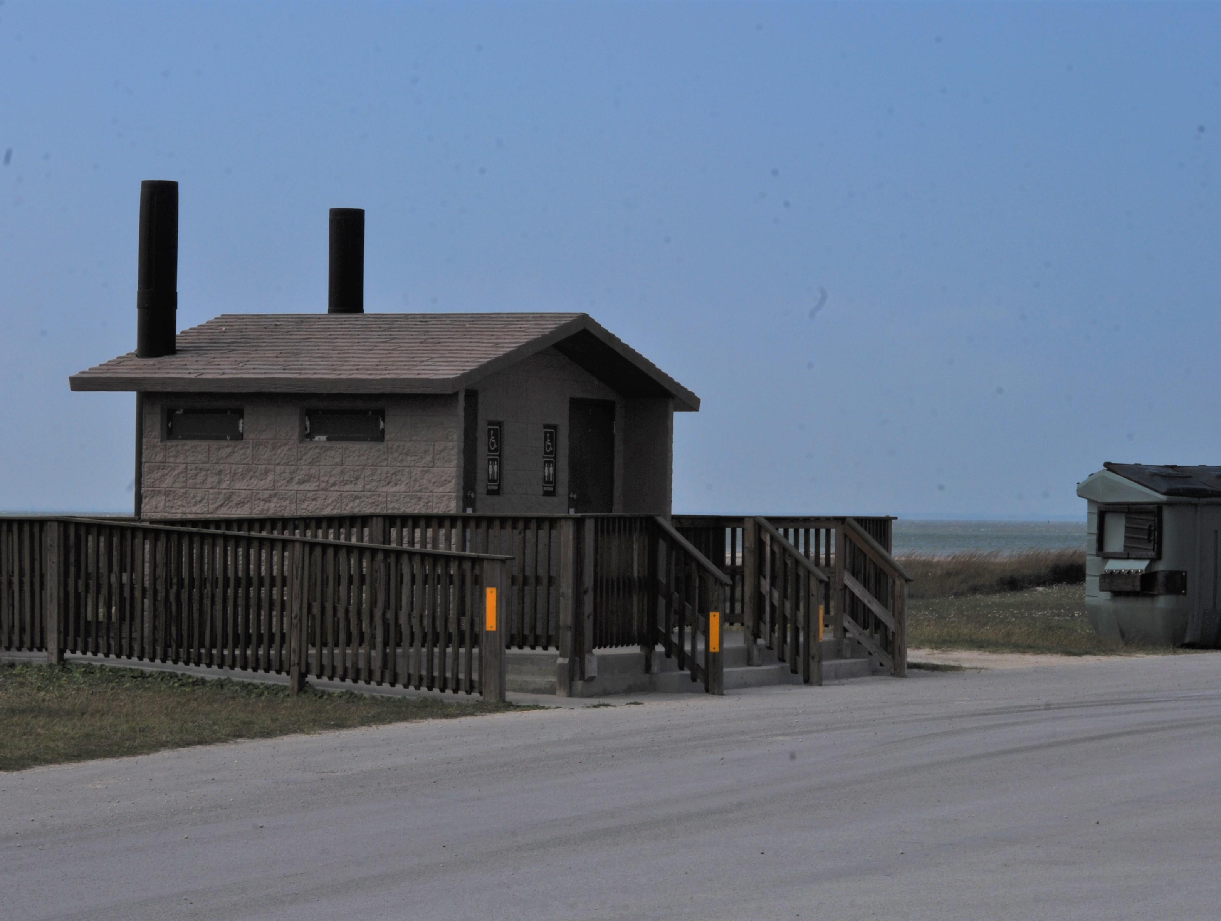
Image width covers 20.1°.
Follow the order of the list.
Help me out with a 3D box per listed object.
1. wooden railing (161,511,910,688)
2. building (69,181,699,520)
[{"bbox_3d":[-0.159,1.158,29.881,4.640,1.420,6.300,0,-1,27],"label":"wooden railing"},{"bbox_3d":[-1.883,-0.506,30.483,3.709,3.736,4.678,1,-1,26],"label":"building"}]

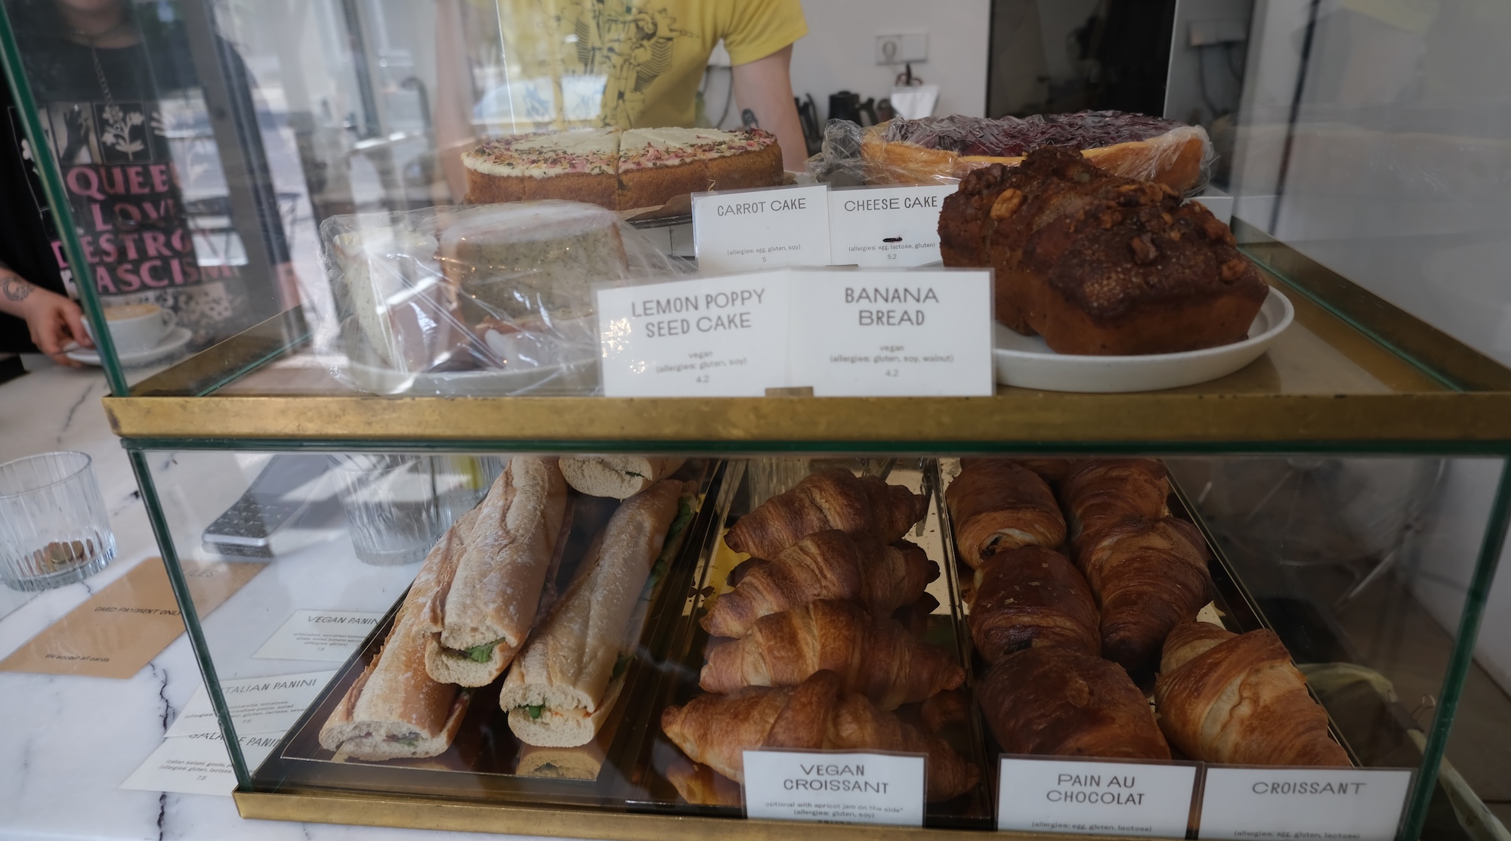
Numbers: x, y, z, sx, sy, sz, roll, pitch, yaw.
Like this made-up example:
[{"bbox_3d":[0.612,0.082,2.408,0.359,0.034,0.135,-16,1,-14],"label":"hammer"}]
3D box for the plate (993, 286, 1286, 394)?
[{"bbox_3d":[0.162,-0.054,0.494,0.201,0.021,0.201,0,23,7],"label":"plate"}]

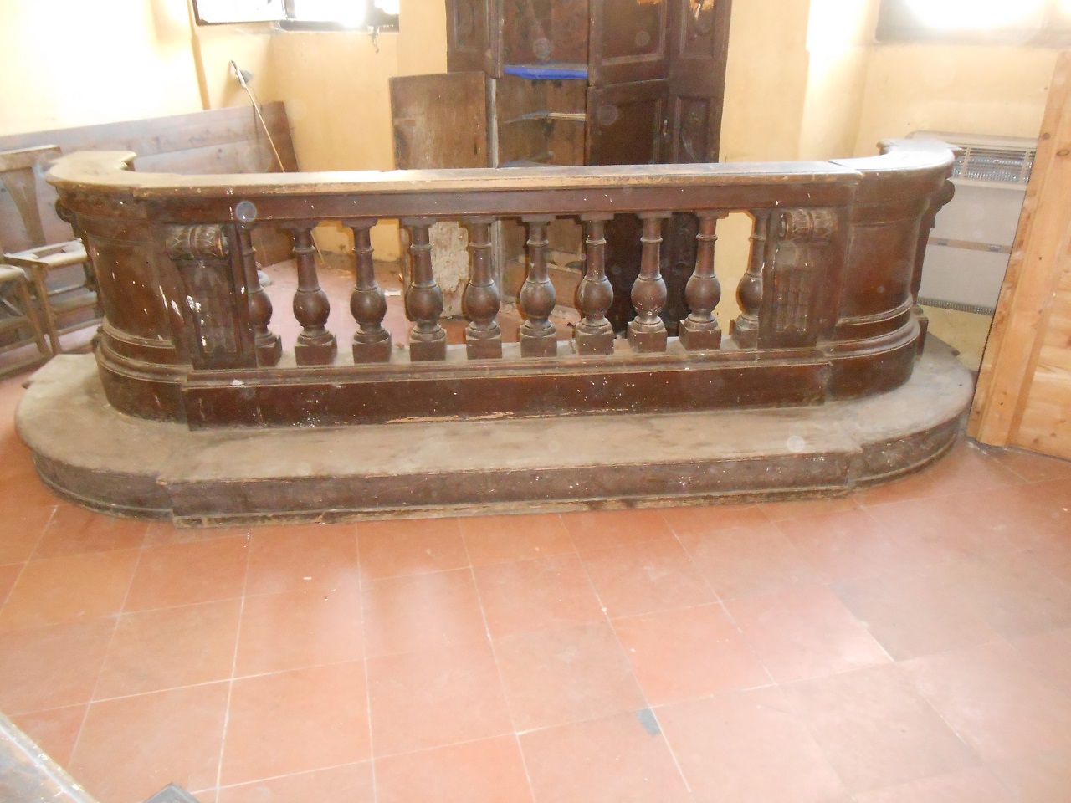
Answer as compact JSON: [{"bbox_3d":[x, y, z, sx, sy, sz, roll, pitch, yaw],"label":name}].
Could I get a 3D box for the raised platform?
[{"bbox_3d":[-0.071,0.044,2.945,3.678,0.160,1.096,-2,25,-4],"label":"raised platform"}]

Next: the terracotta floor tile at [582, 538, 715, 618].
[{"bbox_3d":[0.300,0.484,2.200,0.298,0.020,0.298,-6,25,-12],"label":"terracotta floor tile"}]

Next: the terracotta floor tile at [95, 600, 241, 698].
[{"bbox_3d":[-0.876,0.600,1.948,0.298,0.020,0.298,-6,25,-12],"label":"terracotta floor tile"}]

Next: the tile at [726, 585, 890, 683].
[{"bbox_3d":[0.663,0.578,1.995,0.298,0.020,0.298,-6,25,-12],"label":"tile"}]

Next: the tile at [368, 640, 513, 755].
[{"bbox_3d":[-0.219,0.664,1.806,0.298,0.020,0.298,-6,25,-12],"label":"tile"}]

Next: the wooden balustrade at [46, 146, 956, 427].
[{"bbox_3d":[-0.057,-0.451,2.891,3.292,0.785,0.755,-2,25,-4],"label":"wooden balustrade"}]

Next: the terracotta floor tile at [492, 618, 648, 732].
[{"bbox_3d":[0.075,0.635,1.869,0.298,0.020,0.298,-6,25,-12],"label":"terracotta floor tile"}]

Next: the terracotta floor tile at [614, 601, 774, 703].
[{"bbox_3d":[0.369,0.607,1.932,0.298,0.020,0.298,-6,25,-12],"label":"terracotta floor tile"}]

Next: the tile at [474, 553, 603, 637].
[{"bbox_3d":[0.006,0.513,2.137,0.298,0.020,0.298,-6,25,-12],"label":"tile"}]

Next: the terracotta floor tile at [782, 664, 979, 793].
[{"bbox_3d":[0.732,0.700,1.728,0.298,0.020,0.298,-6,25,-12],"label":"terracotta floor tile"}]

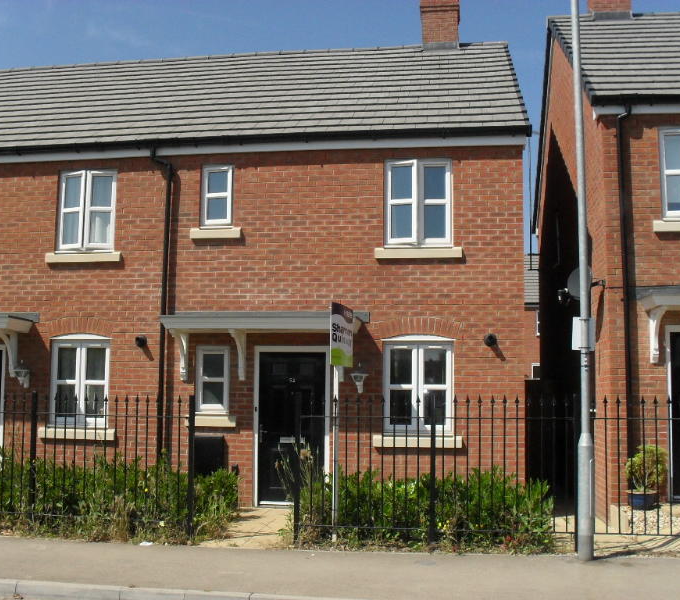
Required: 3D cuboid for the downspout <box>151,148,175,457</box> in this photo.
[{"bbox_3d":[-2.432,0.296,10.792,0.220,4.746,0.250,0,-5,9],"label":"downspout"}]

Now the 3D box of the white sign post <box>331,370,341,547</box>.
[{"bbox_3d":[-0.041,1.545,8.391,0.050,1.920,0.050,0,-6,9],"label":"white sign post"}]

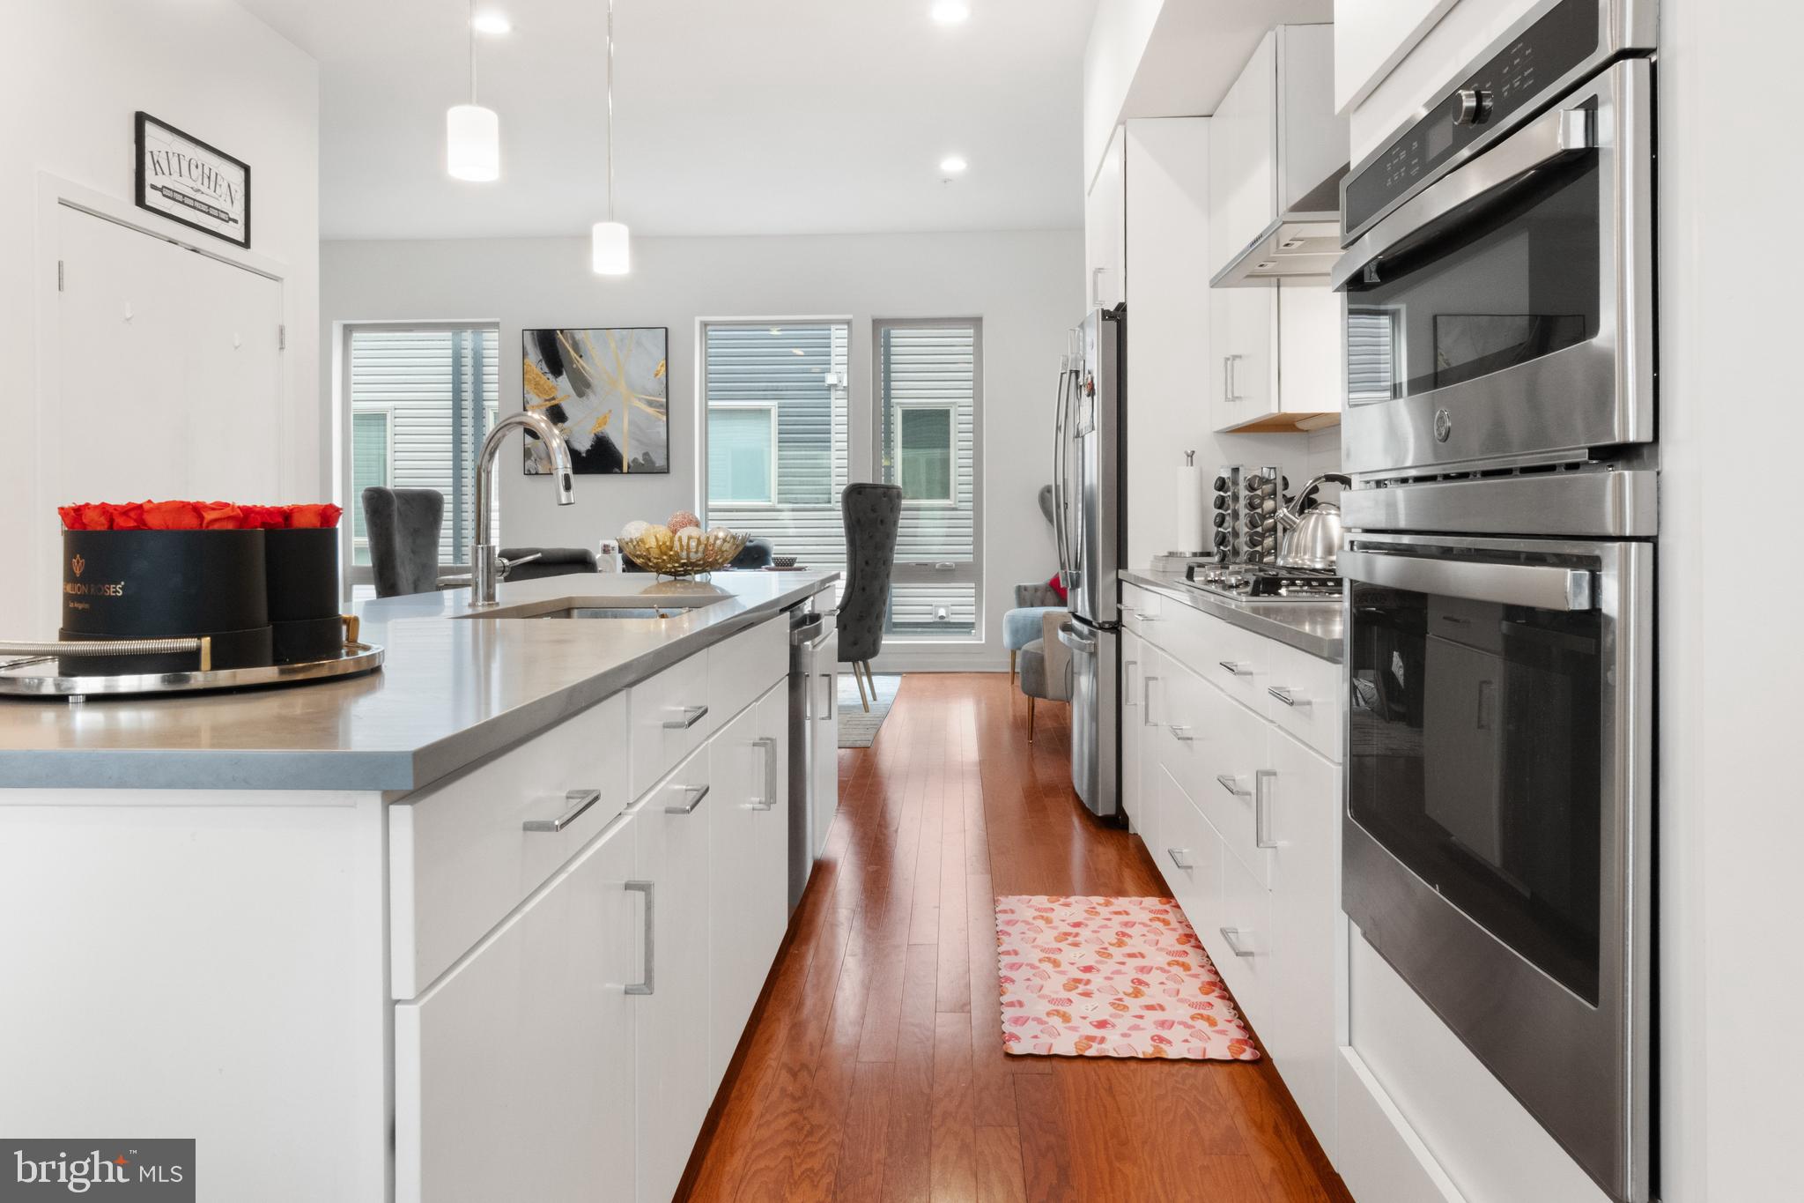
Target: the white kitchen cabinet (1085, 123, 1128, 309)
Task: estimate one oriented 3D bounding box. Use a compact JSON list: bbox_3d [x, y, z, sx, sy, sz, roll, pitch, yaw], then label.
[{"bbox_3d":[1.085,-1.380,4.270,0.600,0.600,0.900,0,3,3],"label":"white kitchen cabinet"}]

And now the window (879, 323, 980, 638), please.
[{"bbox_3d":[0.195,-0.855,7.780,0.750,2.250,0.100,0,2,3],"label":"window"}]

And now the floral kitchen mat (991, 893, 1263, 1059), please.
[{"bbox_3d":[0.508,0.893,2.740,0.530,0.012,0.970,0,4,4],"label":"floral kitchen mat"}]

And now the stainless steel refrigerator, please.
[{"bbox_3d":[0.975,-0.133,4.220,0.790,1.790,0.910,0,2,3],"label":"stainless steel refrigerator"}]

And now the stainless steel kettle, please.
[{"bbox_3d":[1.055,-0.201,2.740,0.240,0.235,0.225,1,3,12],"label":"stainless steel kettle"}]

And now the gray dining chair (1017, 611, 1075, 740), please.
[{"bbox_3d":[1.030,0.175,5.450,0.680,0.980,0.640,1,2,28],"label":"gray dining chair"}]

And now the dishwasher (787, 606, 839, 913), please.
[{"bbox_3d":[-0.565,0.405,3.030,0.600,0.800,0.590,0,3,3],"label":"dishwasher"}]

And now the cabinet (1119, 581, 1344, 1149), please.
[{"bbox_3d":[1.000,0.420,2.660,0.620,0.850,2.120,0,2,3],"label":"cabinet"}]

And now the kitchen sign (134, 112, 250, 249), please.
[{"bbox_3d":[-2.583,-1.529,4.050,0.025,0.325,0.590,0,2,3],"label":"kitchen sign"}]

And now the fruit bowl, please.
[{"bbox_3d":[-0.652,-0.138,3.280,0.380,0.140,0.380,0,2,0],"label":"fruit bowl"}]

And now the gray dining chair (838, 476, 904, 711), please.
[{"bbox_3d":[-0.330,-0.035,6.380,0.680,1.290,0.560,0,3,3],"label":"gray dining chair"}]

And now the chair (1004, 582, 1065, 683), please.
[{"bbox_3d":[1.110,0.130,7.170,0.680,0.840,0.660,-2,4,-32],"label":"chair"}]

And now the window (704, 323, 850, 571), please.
[{"bbox_3d":[-0.885,-0.858,7.830,1.060,2.250,0.100,0,2,3],"label":"window"}]

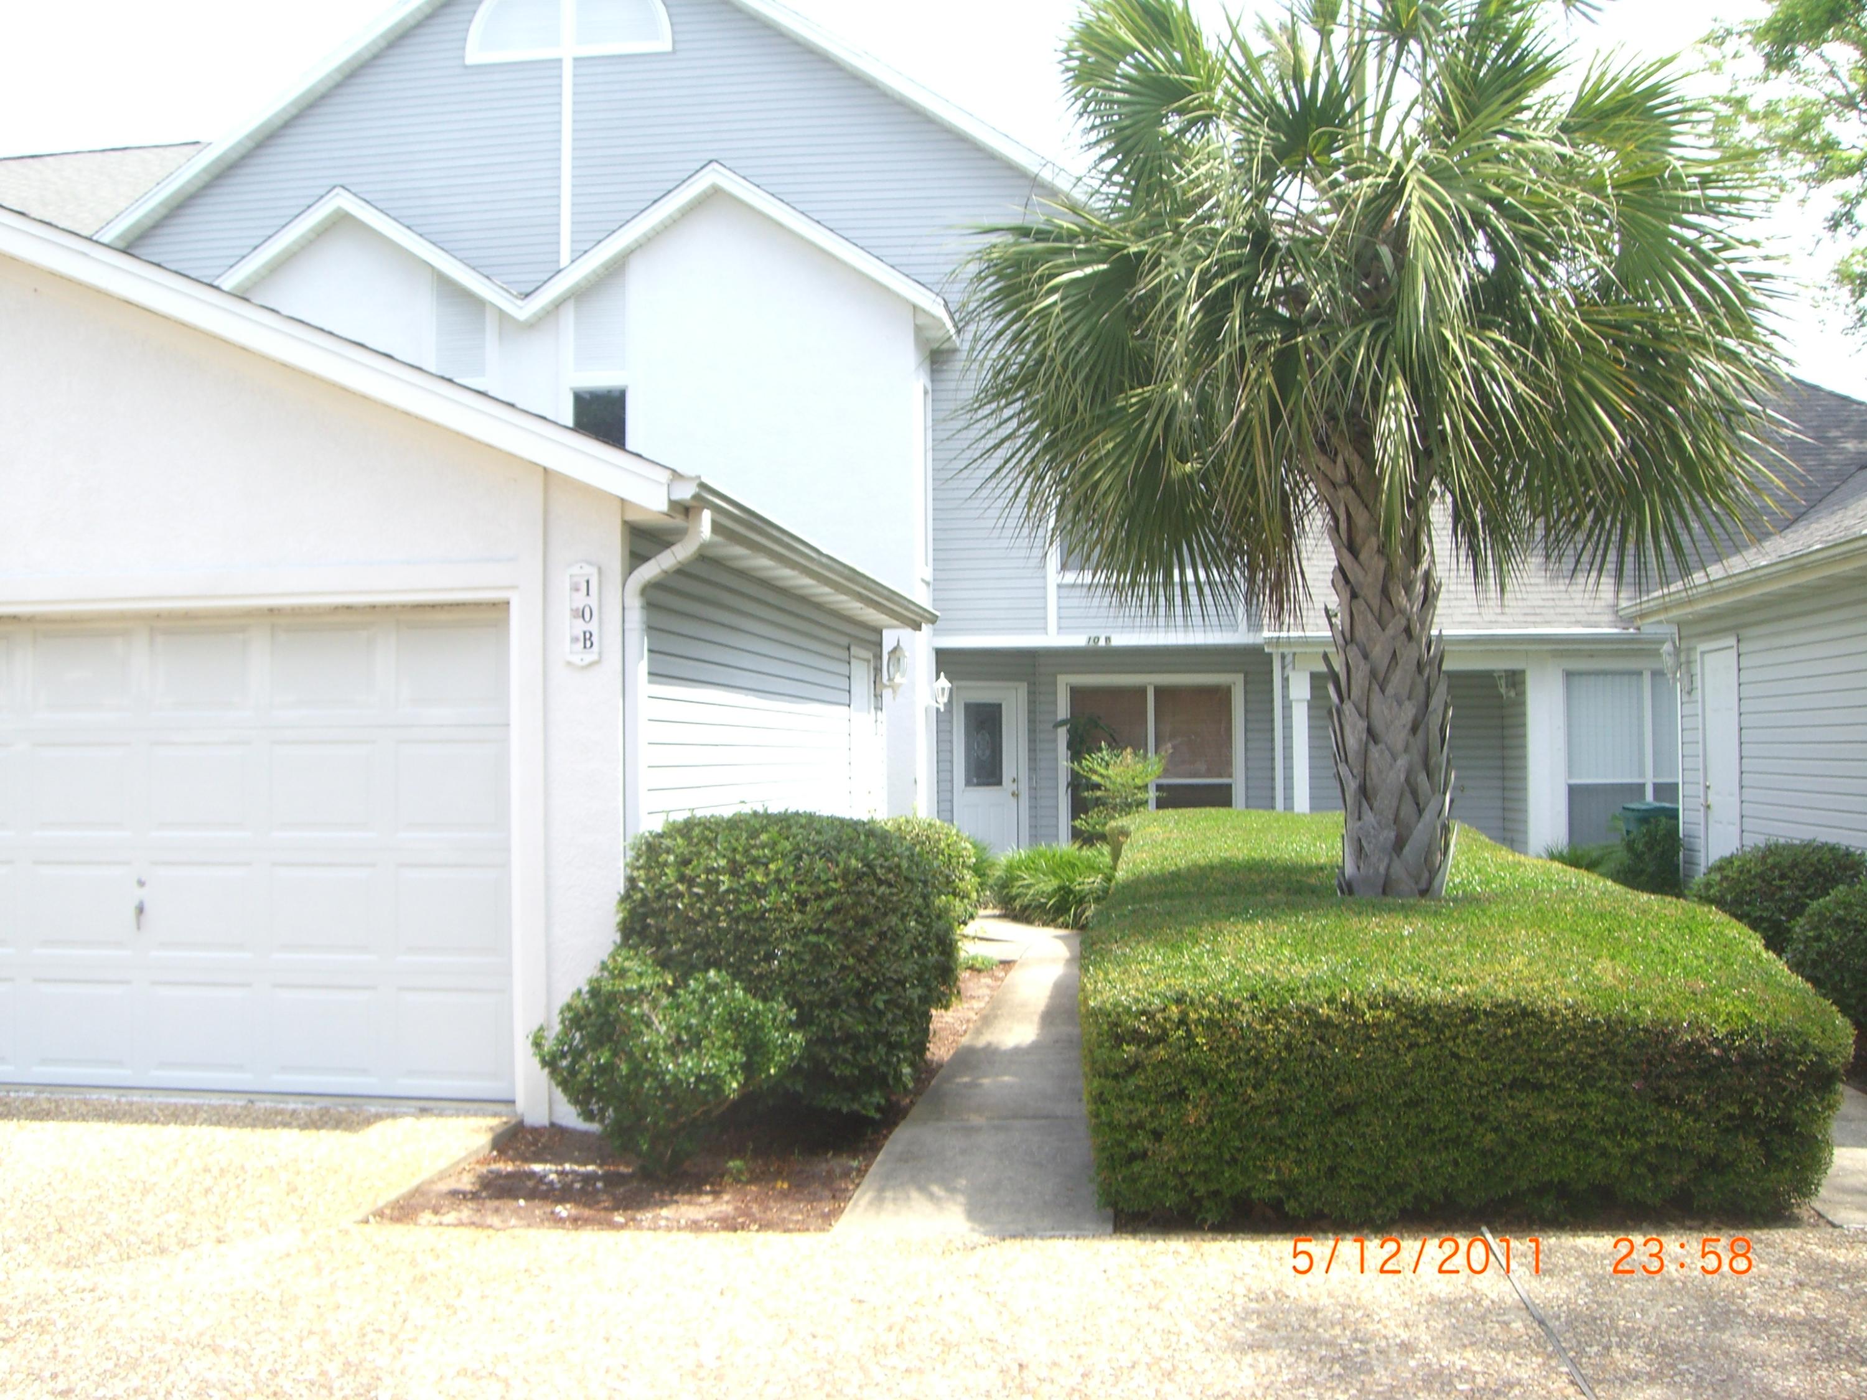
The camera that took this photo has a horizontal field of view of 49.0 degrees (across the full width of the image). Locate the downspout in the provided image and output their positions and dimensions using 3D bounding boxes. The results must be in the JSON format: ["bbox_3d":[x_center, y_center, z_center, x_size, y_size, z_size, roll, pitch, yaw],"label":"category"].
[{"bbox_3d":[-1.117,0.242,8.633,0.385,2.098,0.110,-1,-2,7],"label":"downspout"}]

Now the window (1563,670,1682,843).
[{"bbox_3d":[6.494,0.551,18.939,1.280,1.656,0.120,-1,-2,7],"label":"window"}]

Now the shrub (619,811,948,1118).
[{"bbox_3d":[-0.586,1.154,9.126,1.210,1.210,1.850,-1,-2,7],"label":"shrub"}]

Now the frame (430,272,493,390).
[{"bbox_3d":[-4.683,-3.668,20.384,0.644,1.162,0.120,-1,-2,7],"label":"frame"}]

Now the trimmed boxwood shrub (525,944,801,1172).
[{"bbox_3d":[-0.988,1.310,7.633,1.026,0.820,0.900,-1,-2,7],"label":"trimmed boxwood shrub"}]

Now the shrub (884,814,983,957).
[{"bbox_3d":[-0.110,1.303,13.649,0.910,1.020,0.950,-1,-2,7],"label":"shrub"}]

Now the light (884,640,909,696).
[{"bbox_3d":[-0.312,-0.244,15.945,0.250,0.432,0.180,-1,-2,7],"label":"light"}]

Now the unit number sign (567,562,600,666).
[{"bbox_3d":[-1.466,-0.361,8.565,0.142,0.432,0.030,-1,-2,7],"label":"unit number sign"}]

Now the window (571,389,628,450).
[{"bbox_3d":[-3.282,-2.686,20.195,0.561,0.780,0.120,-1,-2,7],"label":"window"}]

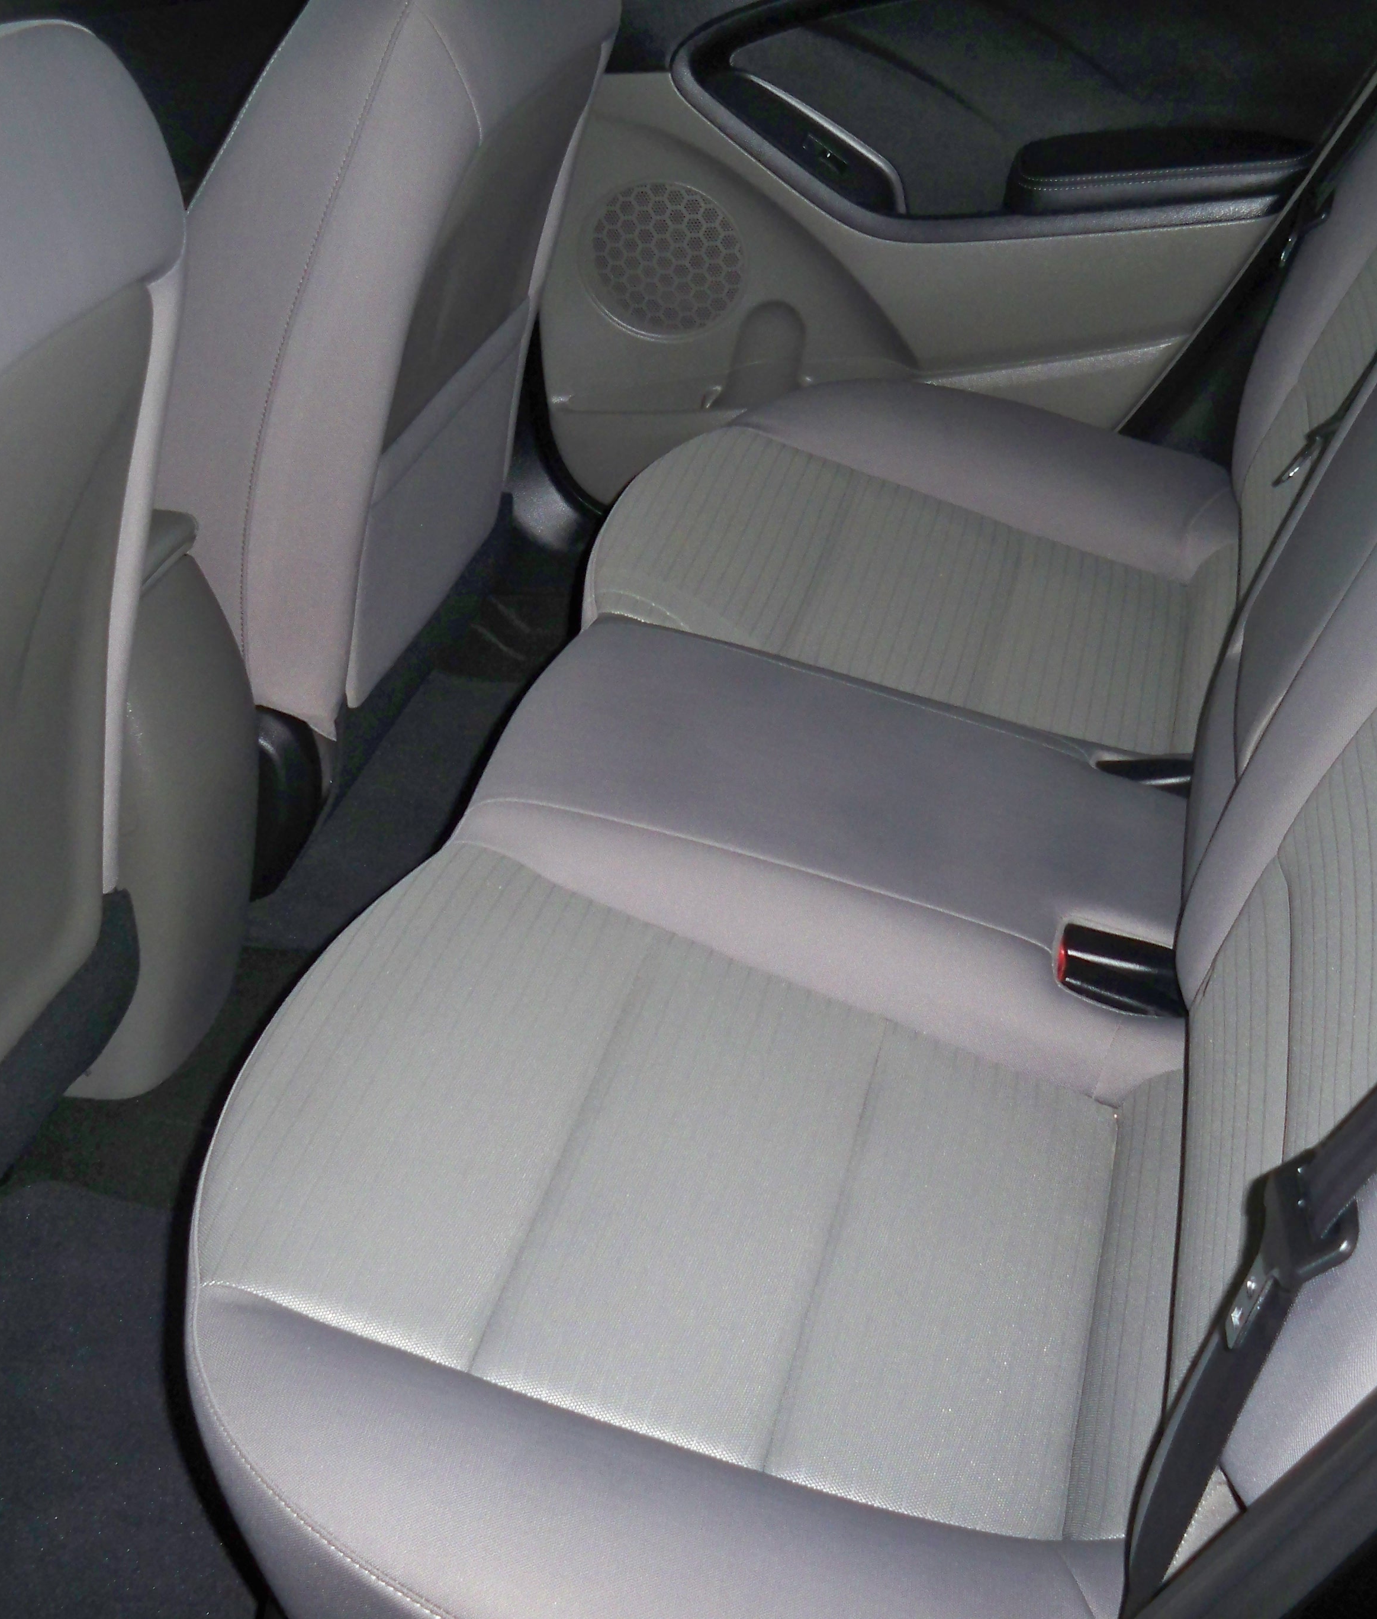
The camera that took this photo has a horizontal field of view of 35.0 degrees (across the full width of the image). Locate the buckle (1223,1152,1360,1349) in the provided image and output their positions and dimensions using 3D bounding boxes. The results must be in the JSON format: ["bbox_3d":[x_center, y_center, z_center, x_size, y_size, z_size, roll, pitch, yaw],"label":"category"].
[{"bbox_3d":[0.239,0.179,0.870,0.021,0.079,0.063,19,30,-10],"label":"buckle"}]

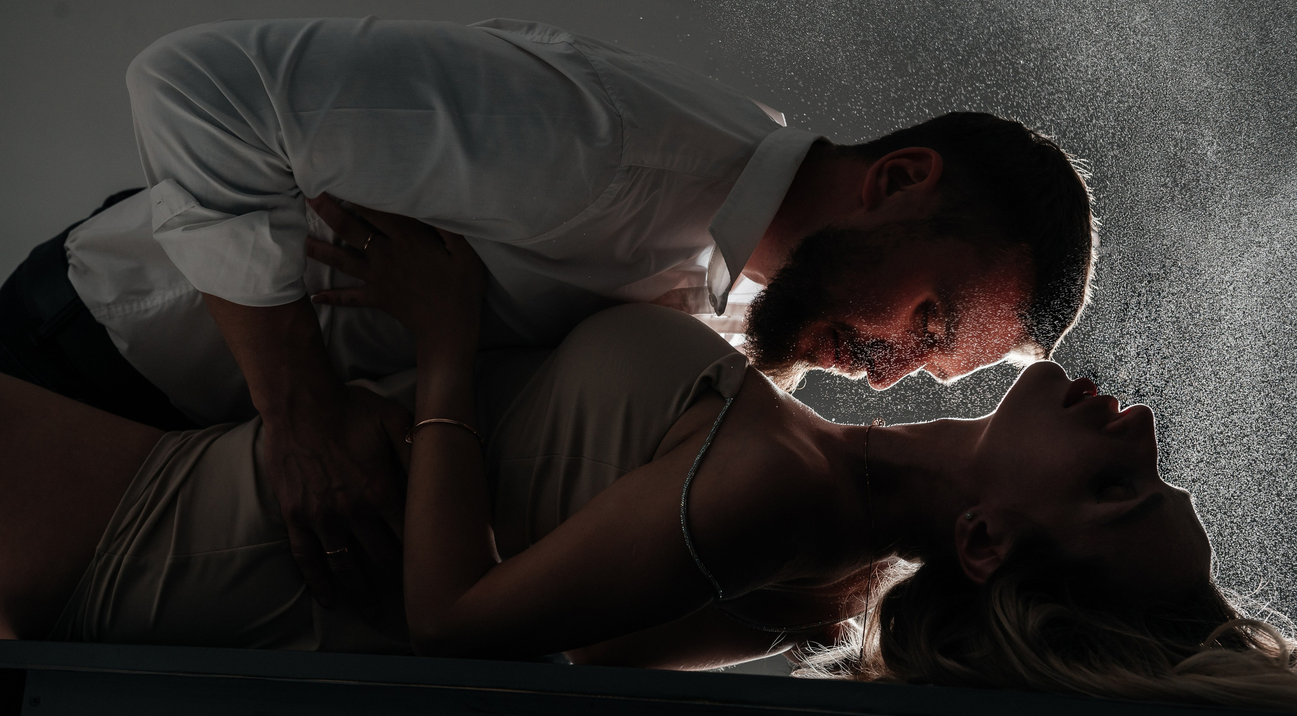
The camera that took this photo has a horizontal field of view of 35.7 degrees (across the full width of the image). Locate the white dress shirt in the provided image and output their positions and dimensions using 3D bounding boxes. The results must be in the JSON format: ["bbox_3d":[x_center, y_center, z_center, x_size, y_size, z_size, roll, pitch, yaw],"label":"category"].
[{"bbox_3d":[-0.163,-0.119,1.580,0.570,0.300,0.460,-11,2,12],"label":"white dress shirt"}]

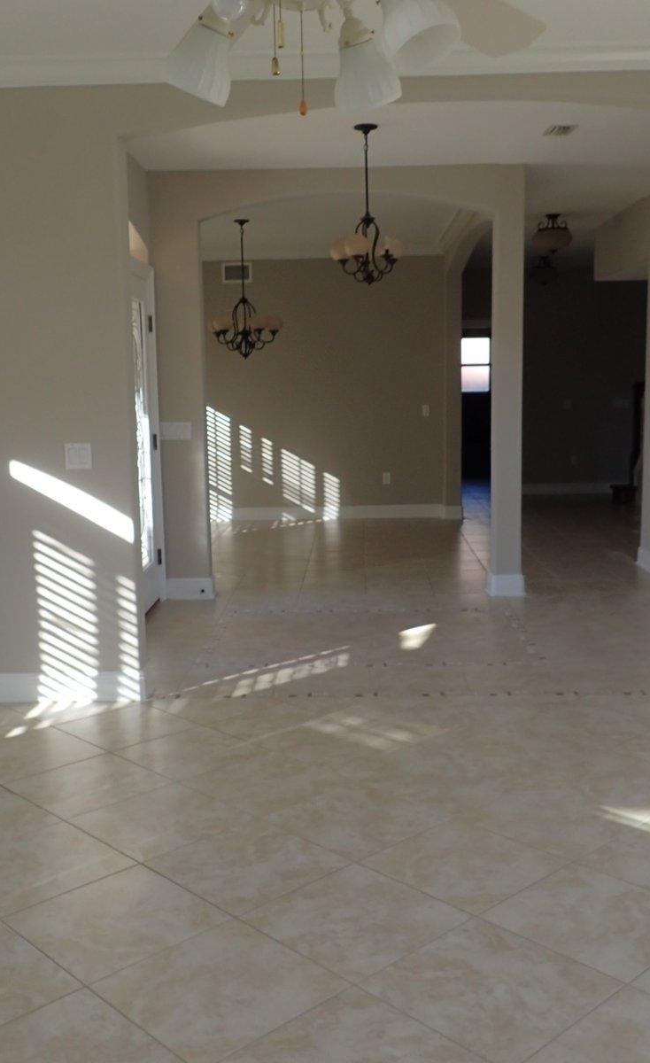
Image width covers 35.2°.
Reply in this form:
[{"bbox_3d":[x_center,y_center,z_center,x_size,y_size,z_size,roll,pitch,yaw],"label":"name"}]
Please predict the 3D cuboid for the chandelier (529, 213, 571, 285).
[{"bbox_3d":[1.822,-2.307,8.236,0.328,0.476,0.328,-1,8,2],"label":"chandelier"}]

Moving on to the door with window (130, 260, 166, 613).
[{"bbox_3d":[-1.177,-0.522,6.359,0.060,2.080,0.940,-1,8,2],"label":"door with window"}]

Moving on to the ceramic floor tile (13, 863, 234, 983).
[{"bbox_3d":[-0.558,1.039,2.748,0.450,0.010,0.450,-9,11,-43],"label":"ceramic floor tile"}]

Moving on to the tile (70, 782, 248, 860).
[{"bbox_3d":[-0.545,0.958,3.392,0.452,0.010,0.452,-8,10,-43],"label":"tile"}]

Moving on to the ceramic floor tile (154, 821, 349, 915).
[{"bbox_3d":[-0.226,0.985,3.028,0.446,0.010,0.446,-8,11,-43],"label":"ceramic floor tile"}]

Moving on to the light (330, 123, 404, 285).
[{"bbox_3d":[0.222,-1.740,5.487,0.382,0.821,0.382,-1,8,2],"label":"light"}]

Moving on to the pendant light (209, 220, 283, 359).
[{"bbox_3d":[-0.662,-1.994,8.470,0.599,1.122,0.599,-1,8,2],"label":"pendant light"}]

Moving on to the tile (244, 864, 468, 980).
[{"bbox_3d":[0.082,1.030,2.728,0.452,0.010,0.452,-8,10,-43],"label":"tile"}]

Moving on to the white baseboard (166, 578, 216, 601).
[{"bbox_3d":[-0.948,0.408,7.224,0.345,0.146,0.015,-1,7,2],"label":"white baseboard"}]

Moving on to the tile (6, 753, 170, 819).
[{"bbox_3d":[-0.854,0.923,3.716,0.452,0.010,0.452,-8,10,-43],"label":"tile"}]

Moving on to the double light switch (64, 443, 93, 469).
[{"bbox_3d":[-1.110,-0.336,4.606,0.116,0.115,0.008,-1,7,2],"label":"double light switch"}]

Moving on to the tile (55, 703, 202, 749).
[{"bbox_3d":[-0.838,0.840,4.380,0.452,0.010,0.452,-8,10,-43],"label":"tile"}]

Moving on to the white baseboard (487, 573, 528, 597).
[{"bbox_3d":[1.208,0.349,6.879,0.245,0.135,0.225,-1,8,2],"label":"white baseboard"}]

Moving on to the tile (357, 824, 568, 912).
[{"bbox_3d":[0.411,0.986,3.033,0.452,0.010,0.452,-8,10,-43],"label":"tile"}]

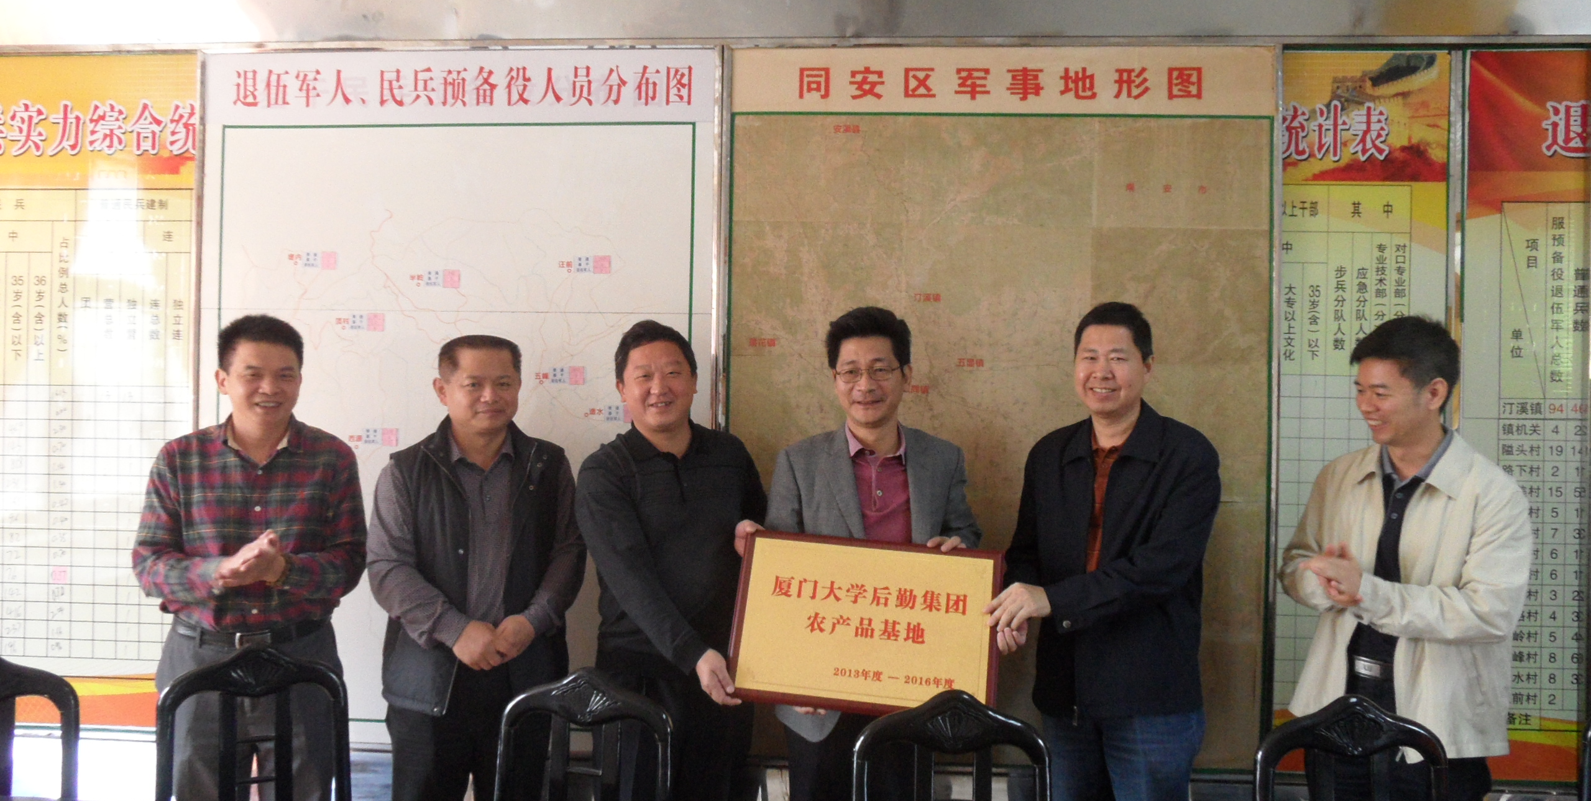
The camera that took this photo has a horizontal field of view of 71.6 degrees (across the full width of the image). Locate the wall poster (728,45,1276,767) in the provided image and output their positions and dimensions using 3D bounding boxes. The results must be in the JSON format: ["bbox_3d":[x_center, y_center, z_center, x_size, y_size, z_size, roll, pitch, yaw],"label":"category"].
[{"bbox_3d":[0.528,0.017,2.943,1.441,1.914,0.025,1,1,3],"label":"wall poster"}]

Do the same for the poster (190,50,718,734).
[{"bbox_3d":[-0.982,-0.018,3.166,1.519,2.005,0.020,1,0,3],"label":"poster"}]

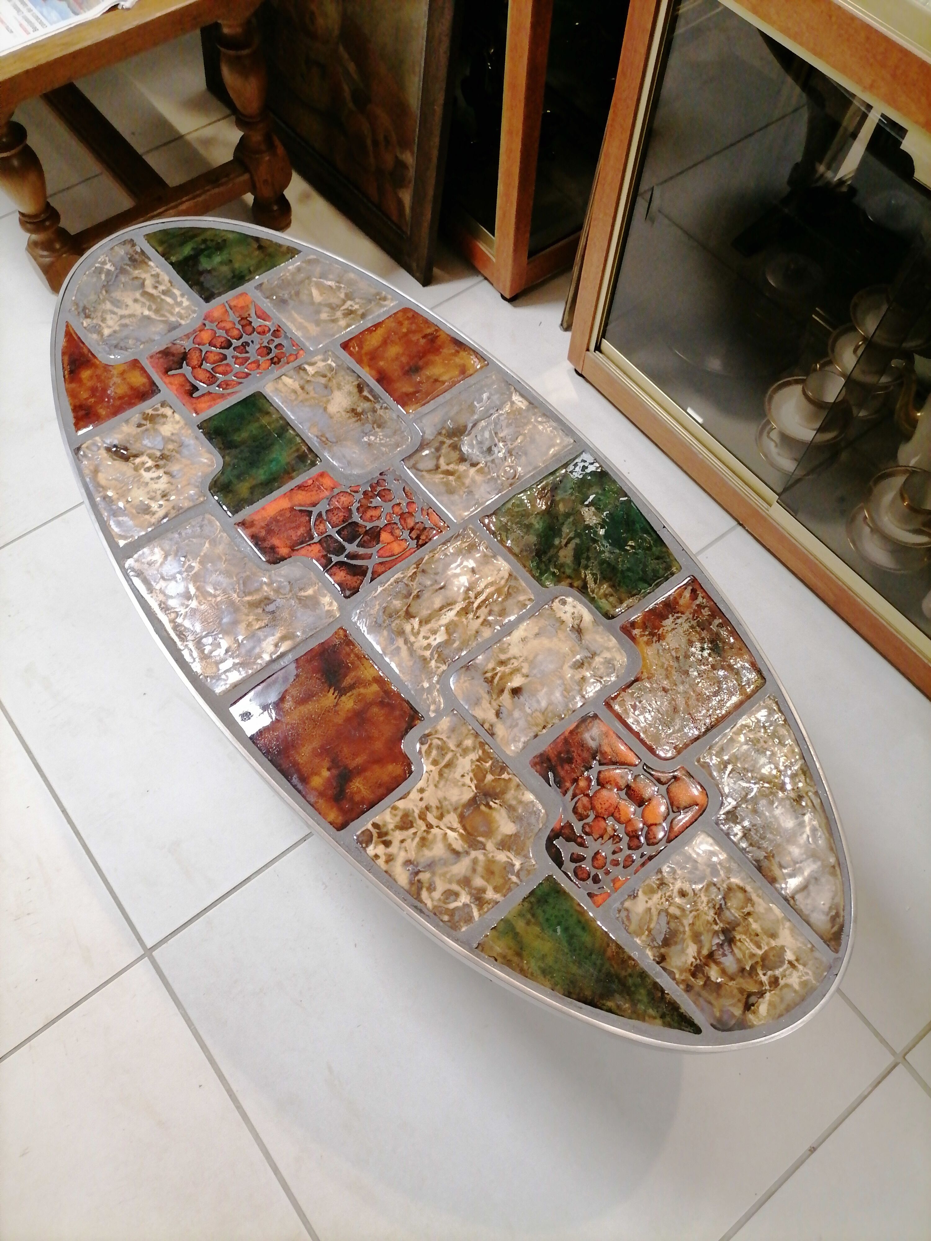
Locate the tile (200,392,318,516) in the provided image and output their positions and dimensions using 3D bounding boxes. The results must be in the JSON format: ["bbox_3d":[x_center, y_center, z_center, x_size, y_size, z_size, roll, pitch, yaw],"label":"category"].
[{"bbox_3d":[-0.224,-0.171,0.961,0.108,0.013,0.118,-34,69,-16],"label":"tile"}]

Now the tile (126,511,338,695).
[{"bbox_3d":[-0.224,-0.028,0.890,0.142,0.013,0.176,-34,69,-16],"label":"tile"}]

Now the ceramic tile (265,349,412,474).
[{"bbox_3d":[-0.133,-0.218,0.995,0.089,0.014,0.159,-35,68,-16],"label":"ceramic tile"}]

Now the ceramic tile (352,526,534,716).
[{"bbox_3d":[-0.012,-0.001,0.867,0.153,0.015,0.135,-34,69,-17],"label":"ceramic tile"}]

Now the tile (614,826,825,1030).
[{"bbox_3d":[0.202,0.258,0.746,0.106,0.014,0.141,-35,68,-16],"label":"tile"}]

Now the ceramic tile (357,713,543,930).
[{"bbox_3d":[-0.014,0.176,0.804,0.142,0.012,0.155,-36,69,-18],"label":"ceramic tile"}]

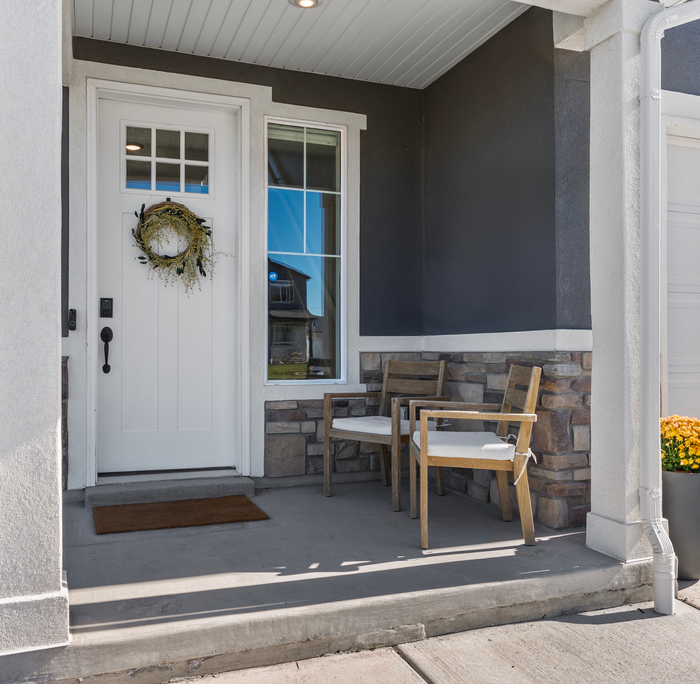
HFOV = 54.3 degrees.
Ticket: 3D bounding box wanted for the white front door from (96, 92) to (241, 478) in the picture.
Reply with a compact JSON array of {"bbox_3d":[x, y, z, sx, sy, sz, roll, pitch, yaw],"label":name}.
[{"bbox_3d":[-1.219,-0.361,4.617,0.908,2.445,0.060,0,0,-21],"label":"white front door"}]

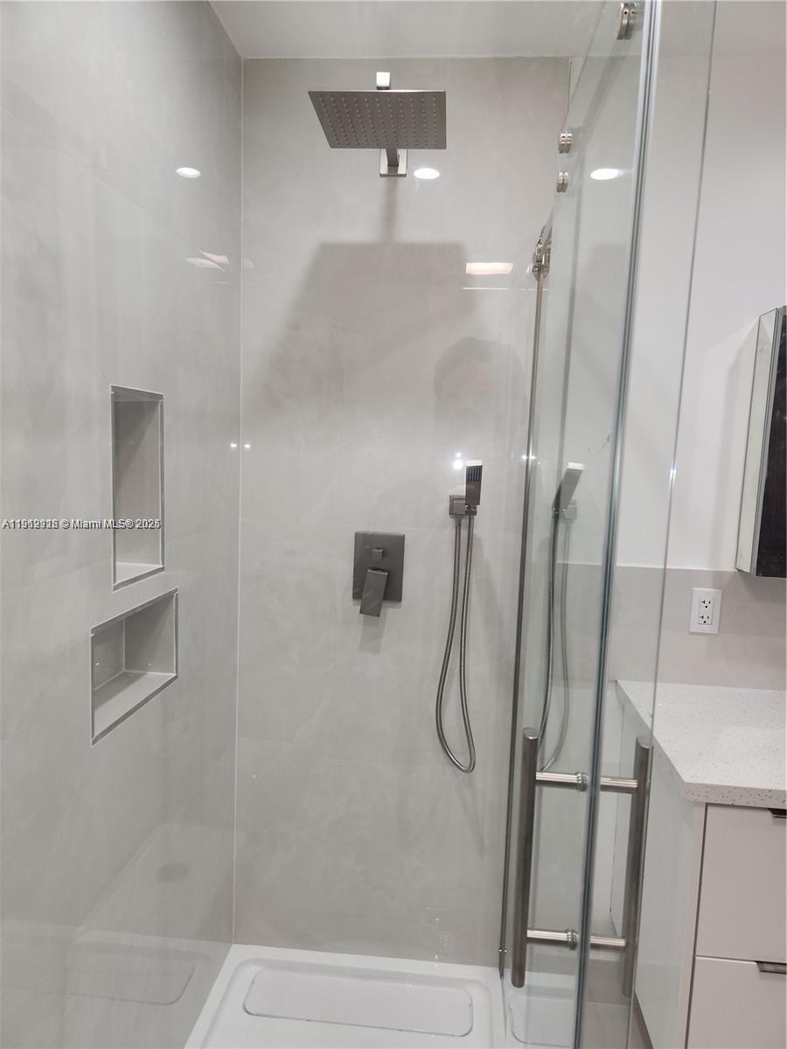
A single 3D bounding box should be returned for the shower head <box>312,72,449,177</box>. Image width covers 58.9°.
[{"bbox_3d":[-0.013,-0.869,1.495,0.254,0.092,0.433,3,6,5],"label":"shower head"}]

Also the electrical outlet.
[{"bbox_3d":[0.787,0.219,1.756,0.070,0.114,0.010,3,6,5],"label":"electrical outlet"}]

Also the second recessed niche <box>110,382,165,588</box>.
[{"bbox_3d":[-0.513,-0.070,1.266,0.112,0.346,0.210,3,6,5],"label":"second recessed niche"}]

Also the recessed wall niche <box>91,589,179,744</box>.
[{"bbox_3d":[-0.524,0.244,1.298,0.112,0.196,0.349,3,6,5],"label":"recessed wall niche"}]

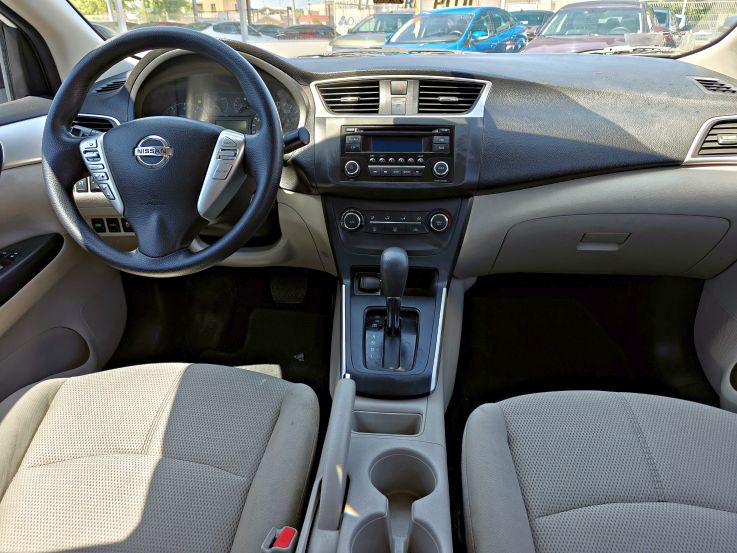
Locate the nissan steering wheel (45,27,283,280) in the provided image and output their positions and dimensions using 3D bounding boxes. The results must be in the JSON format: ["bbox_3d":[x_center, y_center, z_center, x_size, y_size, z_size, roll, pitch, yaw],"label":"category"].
[{"bbox_3d":[-0.312,-0.188,0.756,0.378,0.378,0.095,2,2,4],"label":"nissan steering wheel"}]

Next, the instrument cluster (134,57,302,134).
[{"bbox_3d":[-0.290,-0.346,0.948,0.330,0.160,0.090,2,6,3],"label":"instrument cluster"}]

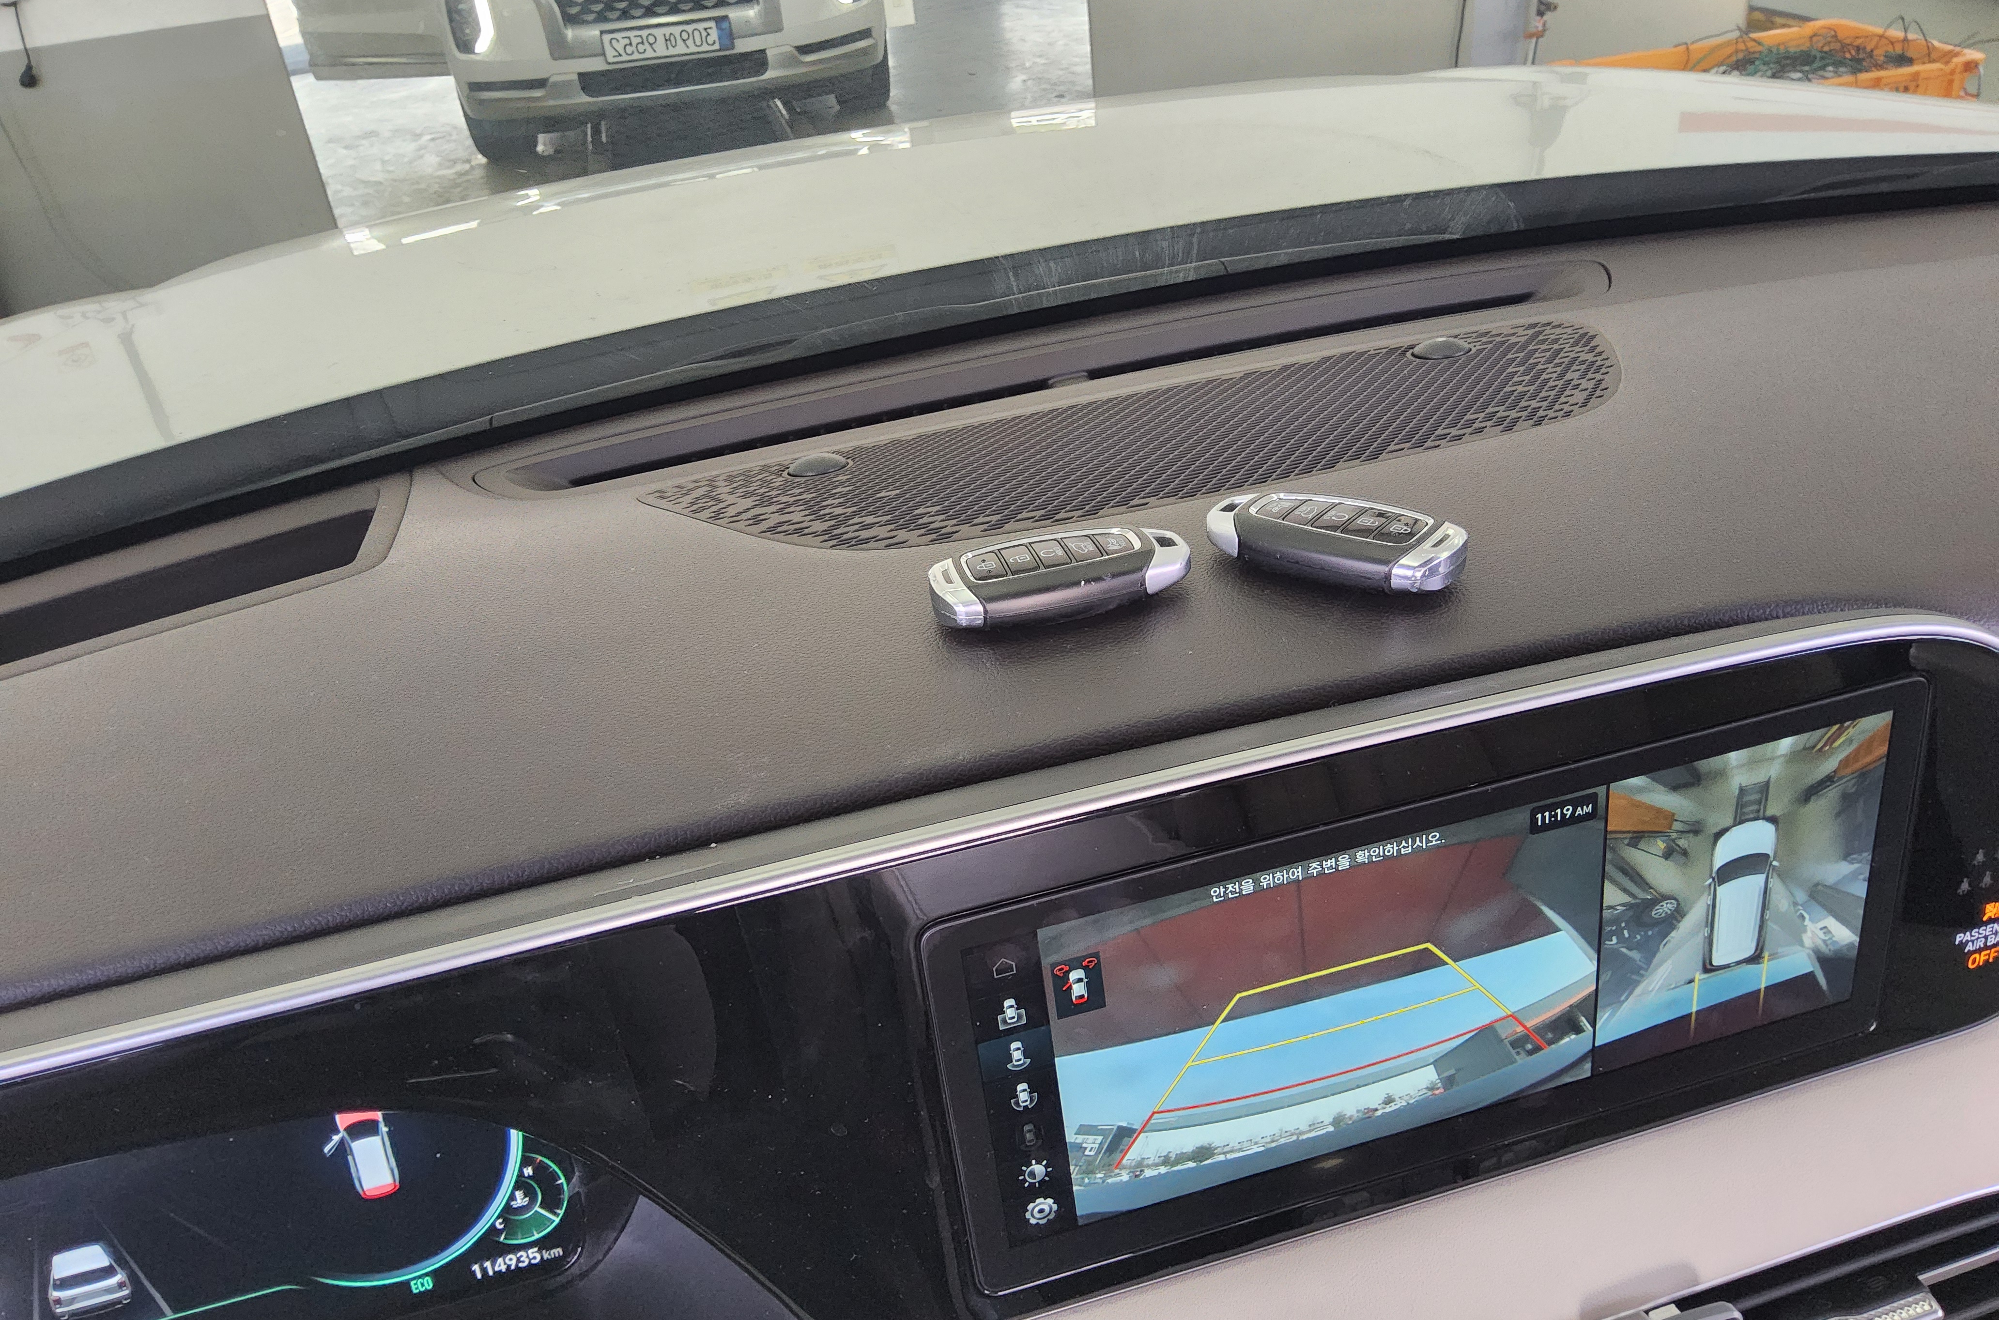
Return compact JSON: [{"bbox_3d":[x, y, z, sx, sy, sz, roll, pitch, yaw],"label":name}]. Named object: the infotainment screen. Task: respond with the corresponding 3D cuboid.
[{"bbox_3d":[0.114,0.080,0.371,0.263,0.118,0.018,-13,25,-10],"label":"infotainment screen"}]

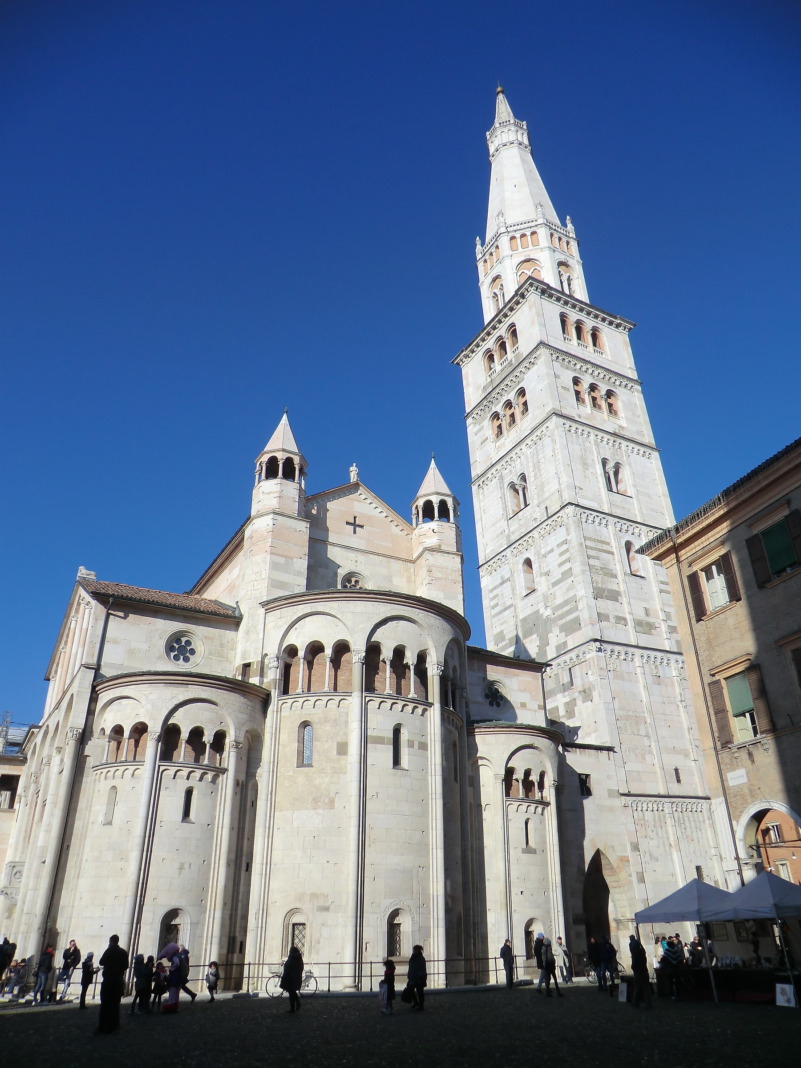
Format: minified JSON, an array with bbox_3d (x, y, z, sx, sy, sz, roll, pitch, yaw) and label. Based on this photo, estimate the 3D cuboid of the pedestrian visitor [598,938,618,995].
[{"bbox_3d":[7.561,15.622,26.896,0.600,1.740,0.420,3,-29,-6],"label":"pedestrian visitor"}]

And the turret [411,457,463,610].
[{"bbox_3d":[1.972,-0.167,43.260,2.600,10.400,2.600,15,-32,-26],"label":"turret"}]

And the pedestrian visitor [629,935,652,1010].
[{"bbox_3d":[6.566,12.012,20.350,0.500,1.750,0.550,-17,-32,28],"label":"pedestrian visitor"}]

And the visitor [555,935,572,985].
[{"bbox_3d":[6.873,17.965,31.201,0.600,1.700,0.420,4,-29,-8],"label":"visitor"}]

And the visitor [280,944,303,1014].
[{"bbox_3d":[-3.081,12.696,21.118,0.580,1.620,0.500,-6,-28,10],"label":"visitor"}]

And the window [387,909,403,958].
[{"bbox_3d":[-0.226,15.427,28.608,0.700,1.700,0.300,12,-31,-22],"label":"window"}]

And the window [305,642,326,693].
[{"bbox_3d":[-3.722,5.940,32.801,0.970,2.370,0.450,-8,-29,14],"label":"window"}]

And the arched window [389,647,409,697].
[{"bbox_3d":[-0.124,6.158,33.098,1.000,2.390,0.450,14,-31,-24],"label":"arched window"}]

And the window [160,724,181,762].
[{"bbox_3d":[-9.060,8.230,29.190,0.860,1.500,0.400,8,-30,-15],"label":"window"}]

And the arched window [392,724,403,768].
[{"bbox_3d":[-0.145,9.219,32.073,0.520,1.950,0.300,12,-31,-23],"label":"arched window"}]

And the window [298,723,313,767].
[{"bbox_3d":[-3.950,8.886,31.142,0.770,1.970,0.400,-9,-30,16],"label":"window"}]

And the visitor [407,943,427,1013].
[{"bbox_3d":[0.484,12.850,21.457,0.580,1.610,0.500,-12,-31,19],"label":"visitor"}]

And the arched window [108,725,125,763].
[{"bbox_3d":[-11.249,8.426,29.696,0.800,1.450,0.320,-16,-33,26],"label":"arched window"}]

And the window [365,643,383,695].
[{"bbox_3d":[-1.226,6.054,33.480,0.880,2.400,0.400,6,-29,-12],"label":"window"}]

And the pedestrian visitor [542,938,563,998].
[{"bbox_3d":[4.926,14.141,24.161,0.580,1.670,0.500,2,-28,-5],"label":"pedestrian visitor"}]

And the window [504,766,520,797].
[{"bbox_3d":[5.390,12.071,36.007,0.800,1.480,0.420,7,-29,-13],"label":"window"}]

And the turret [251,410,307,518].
[{"bbox_3d":[-6.525,-3.890,40.628,2.850,7.550,2.850,14,-32,-25],"label":"turret"}]

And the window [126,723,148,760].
[{"bbox_3d":[-10.342,8.154,29.097,0.840,1.520,0.400,-2,-29,3],"label":"window"}]

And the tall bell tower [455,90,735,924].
[{"bbox_3d":[12.480,-13.038,62.363,11.400,86.000,11.400,13,-33,-25],"label":"tall bell tower"}]

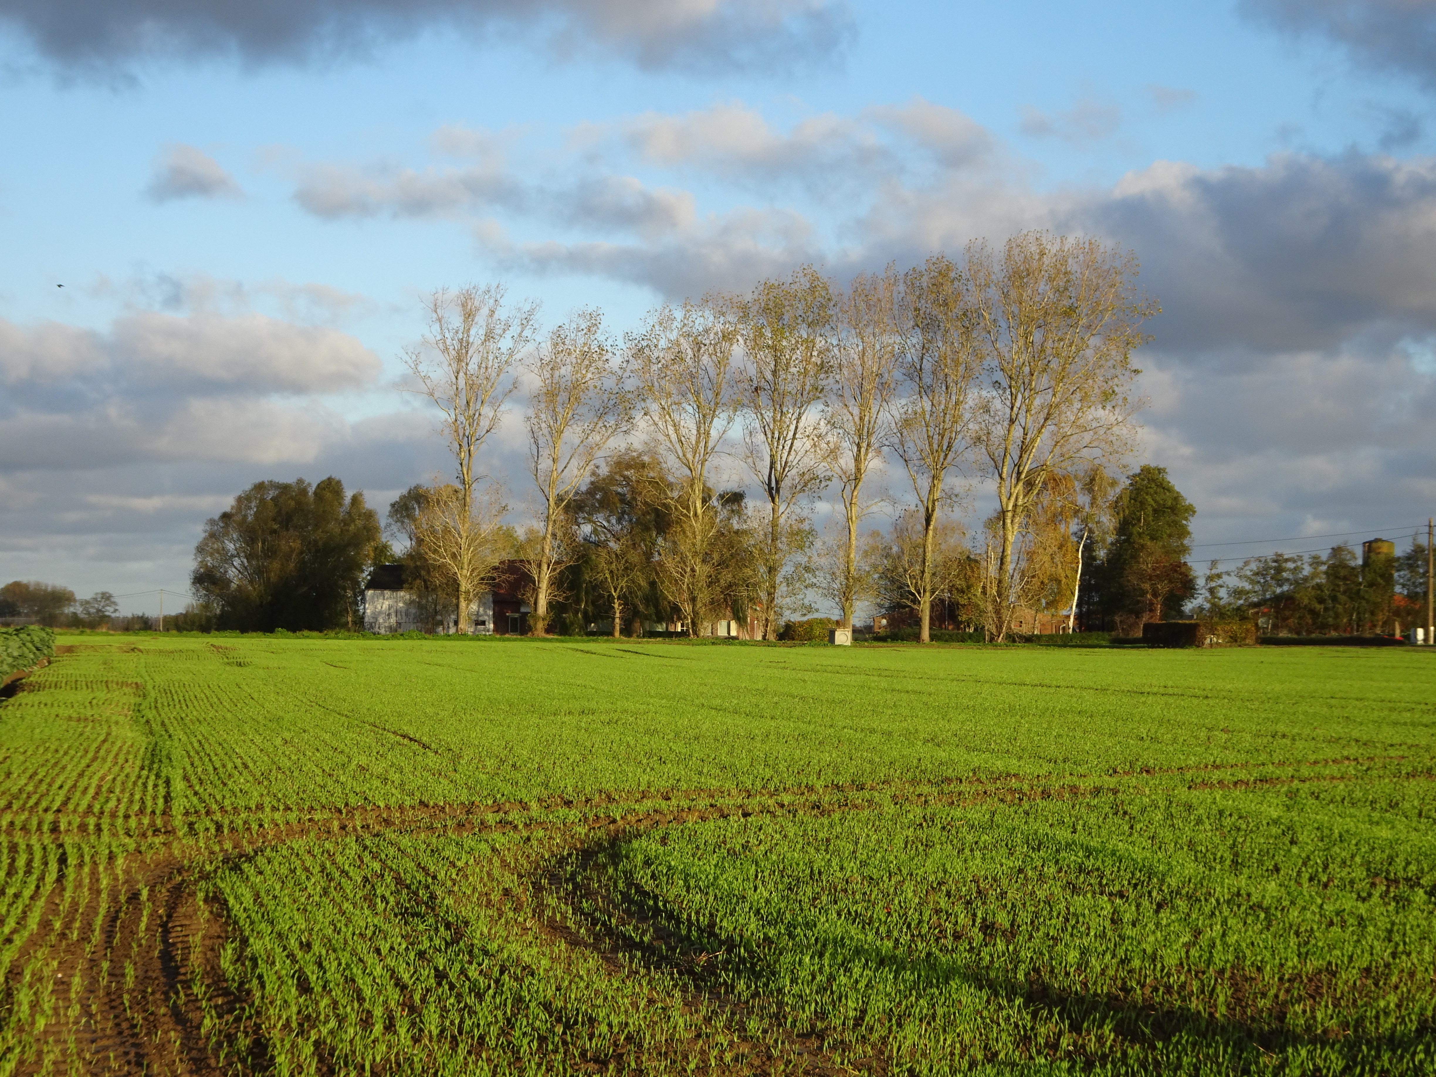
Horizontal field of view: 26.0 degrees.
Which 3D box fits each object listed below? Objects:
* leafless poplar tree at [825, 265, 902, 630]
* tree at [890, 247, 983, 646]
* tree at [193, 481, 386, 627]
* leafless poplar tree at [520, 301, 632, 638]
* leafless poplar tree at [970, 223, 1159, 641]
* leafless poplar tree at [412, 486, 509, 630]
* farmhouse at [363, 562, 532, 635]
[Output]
[{"bbox_3d":[11.160,-6.506,239.000,5.860,28.956,7.000,0,-1,0],"label":"leafless poplar tree"},{"bbox_3d":[16.719,-6.894,239.000,7.153,29.904,8.000,0,-1,0],"label":"tree"},{"bbox_3d":[-35.724,1.442,258.000,15.908,13.024,13.500,0,-1,0],"label":"tree"},{"bbox_3d":[-10.949,-5.105,241.000,8.255,25.505,8.500,0,-1,0],"label":"leafless poplar tree"},{"bbox_3d":[26.389,-7.681,238.000,14.246,31.410,12.500,0,-1,0],"label":"leafless poplar tree"},{"bbox_3d":[-19.983,1.549,242.000,7.766,11.911,7.500,0,-1,0],"label":"leafless poplar tree"},{"bbox_3d":[-22.910,5.054,262.000,14.171,6.235,8.500,0,-1,0],"label":"farmhouse"}]

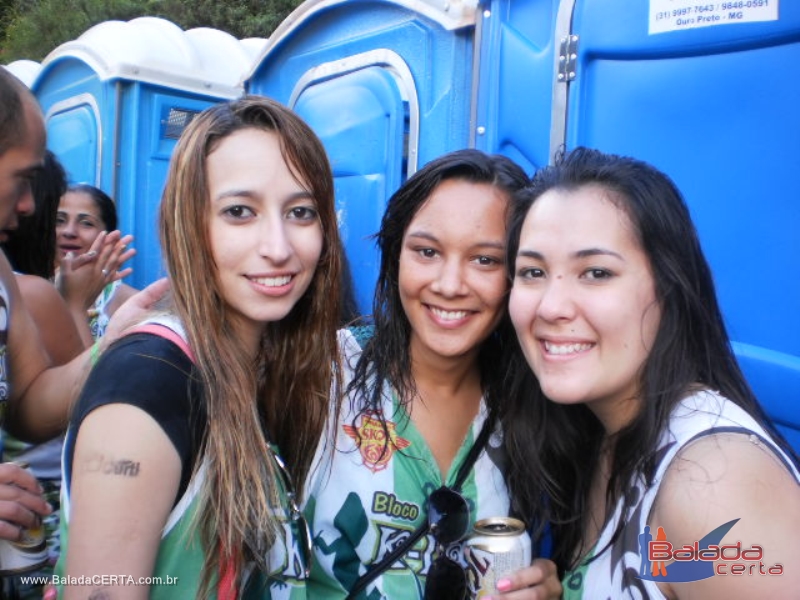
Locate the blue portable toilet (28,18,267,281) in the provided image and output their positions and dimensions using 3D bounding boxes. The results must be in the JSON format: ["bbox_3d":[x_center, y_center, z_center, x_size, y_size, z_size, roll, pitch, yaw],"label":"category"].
[{"bbox_3d":[-0.883,0.058,3.610,1.200,2.300,1.100,1,3,-41],"label":"blue portable toilet"}]

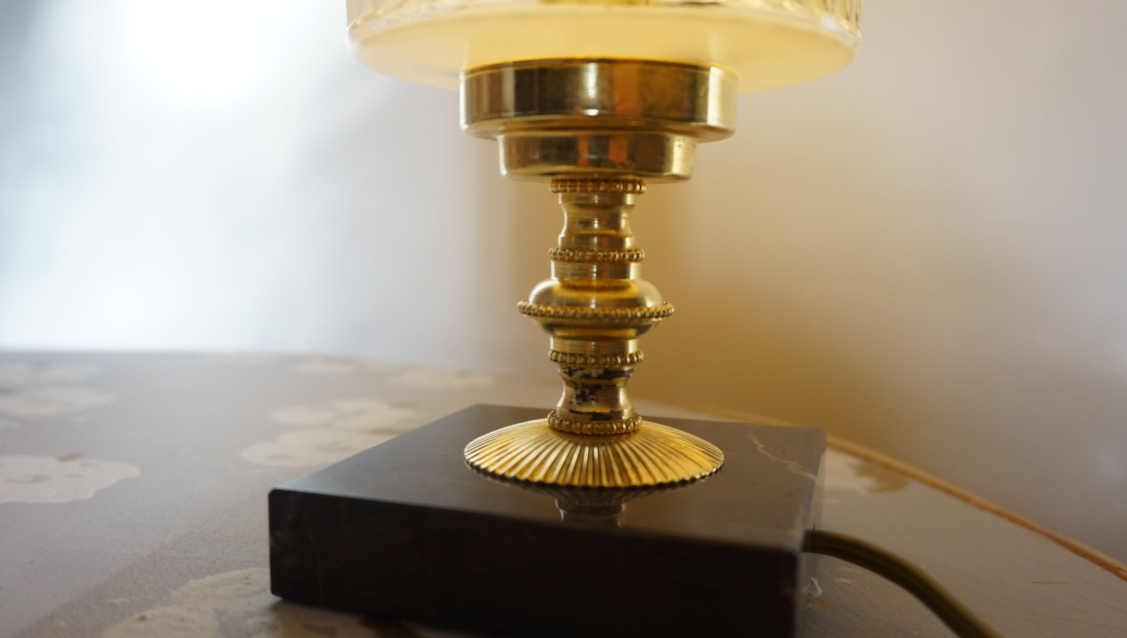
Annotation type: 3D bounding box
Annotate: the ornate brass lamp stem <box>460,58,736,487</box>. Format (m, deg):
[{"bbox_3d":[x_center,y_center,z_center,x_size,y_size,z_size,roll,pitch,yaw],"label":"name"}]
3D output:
[{"bbox_3d":[0.008,-0.011,0.207,0.063,0.087,0.063,2,5,19],"label":"ornate brass lamp stem"}]

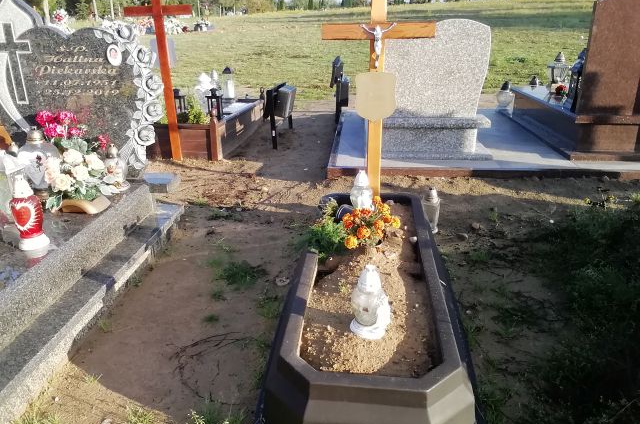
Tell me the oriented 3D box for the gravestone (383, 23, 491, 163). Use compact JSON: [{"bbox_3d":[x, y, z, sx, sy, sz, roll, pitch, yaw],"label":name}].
[{"bbox_3d":[1.050,-1.143,4.858,1.130,1.240,0.380,1,21,4],"label":"gravestone"}]

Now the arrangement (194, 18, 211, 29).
[{"bbox_3d":[-7.490,-11.952,33.000,0.950,0.720,0.700,1,21,4],"label":"arrangement"}]

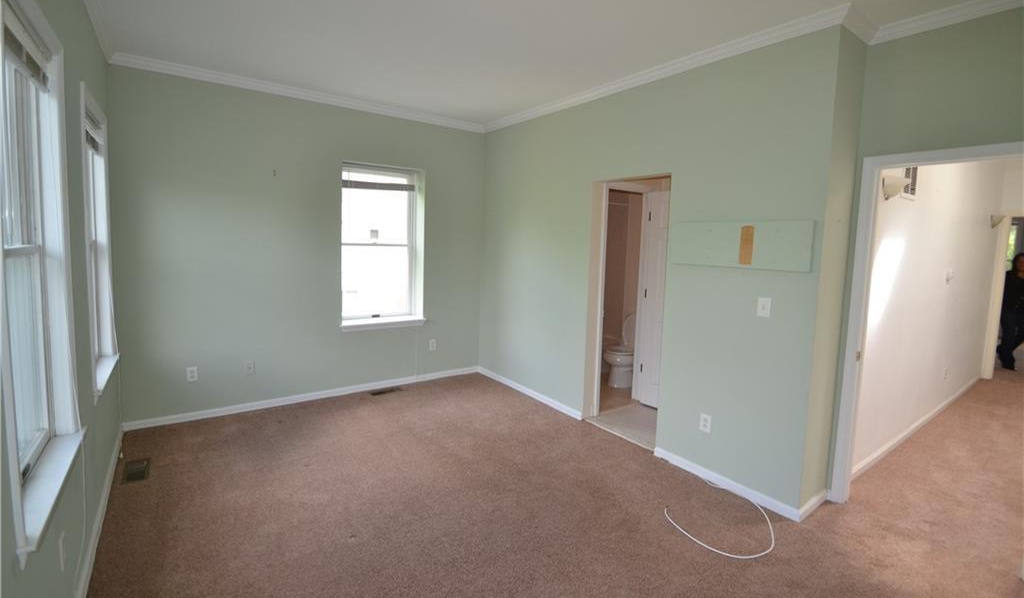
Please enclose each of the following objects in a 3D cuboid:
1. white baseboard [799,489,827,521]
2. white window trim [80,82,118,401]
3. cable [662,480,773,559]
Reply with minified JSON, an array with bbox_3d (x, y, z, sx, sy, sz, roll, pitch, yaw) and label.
[{"bbox_3d":[1.894,1.293,2.674,0.430,0.075,0.018,-3,8,-36],"label":"white baseboard"},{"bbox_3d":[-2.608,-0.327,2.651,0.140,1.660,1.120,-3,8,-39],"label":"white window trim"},{"bbox_3d":[1.275,1.315,2.587,0.670,0.020,0.580,-3,8,-36],"label":"cable"}]

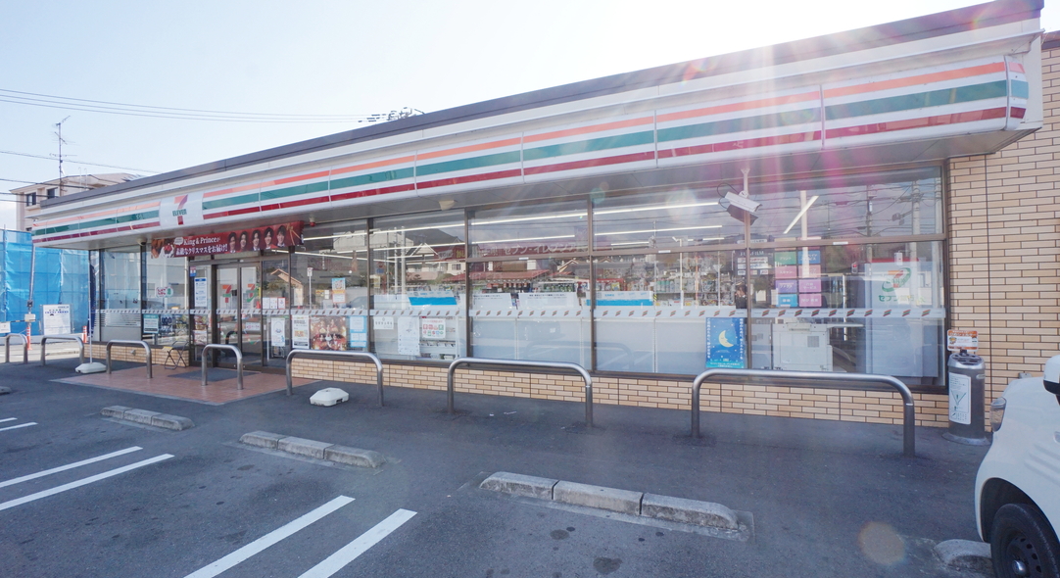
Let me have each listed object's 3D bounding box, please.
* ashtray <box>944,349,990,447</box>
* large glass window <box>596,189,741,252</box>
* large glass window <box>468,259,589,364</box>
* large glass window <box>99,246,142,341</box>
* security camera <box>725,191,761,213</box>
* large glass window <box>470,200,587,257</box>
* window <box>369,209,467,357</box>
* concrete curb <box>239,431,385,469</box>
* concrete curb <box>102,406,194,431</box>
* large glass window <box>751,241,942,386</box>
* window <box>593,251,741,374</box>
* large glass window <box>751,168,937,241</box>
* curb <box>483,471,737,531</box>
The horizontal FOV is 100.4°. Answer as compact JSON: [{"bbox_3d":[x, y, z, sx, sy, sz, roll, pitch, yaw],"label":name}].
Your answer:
[{"bbox_3d":[3.988,0.978,4.038,0.330,0.794,0.330,-1,-1,23],"label":"ashtray"},{"bbox_3d":[1.592,-0.823,5.280,1.764,0.658,0.100,-1,0,23],"label":"large glass window"},{"bbox_3d":[-0.030,0.341,6.213,1.868,1.508,0.100,-1,-1,23],"label":"large glass window"},{"bbox_3d":[-9.202,0.136,9.910,1.675,2.111,0.100,-1,0,23],"label":"large glass window"},{"bbox_3d":[2.272,-0.920,4.689,0.350,0.110,0.120,30,16,30],"label":"security camera"},{"bbox_3d":[-0.057,-0.791,5.974,1.738,0.660,0.100,-1,0,23],"label":"large glass window"},{"bbox_3d":[-1.792,-0.017,6.971,1.833,2.294,0.100,-1,-1,23],"label":"window"},{"bbox_3d":[-2.039,1.448,4.053,1.715,0.098,0.150,-1,0,23],"label":"concrete curb"},{"bbox_3d":[-4.637,1.537,5.332,1.760,0.100,0.165,-1,-1,23],"label":"concrete curb"},{"bbox_3d":[3.369,0.281,4.756,1.743,1.523,0.100,-1,-1,23],"label":"large glass window"},{"bbox_3d":[1.694,0.317,5.474,1.813,1.538,0.100,-1,-1,23],"label":"window"},{"bbox_3d":[3.202,-0.846,4.581,1.671,0.648,0.100,-1,0,23],"label":"large glass window"},{"bbox_3d":[0.459,1.397,2.992,1.730,0.097,0.150,-1,0,23],"label":"curb"}]

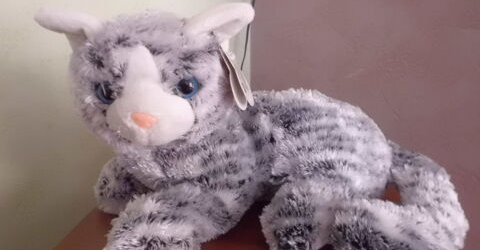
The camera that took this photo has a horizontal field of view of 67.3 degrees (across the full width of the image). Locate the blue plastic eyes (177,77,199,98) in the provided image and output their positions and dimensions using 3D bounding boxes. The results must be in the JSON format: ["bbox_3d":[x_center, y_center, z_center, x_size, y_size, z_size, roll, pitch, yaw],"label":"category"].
[{"bbox_3d":[-0.052,-0.037,0.355,0.021,0.021,0.013,-7,12,-12],"label":"blue plastic eyes"}]

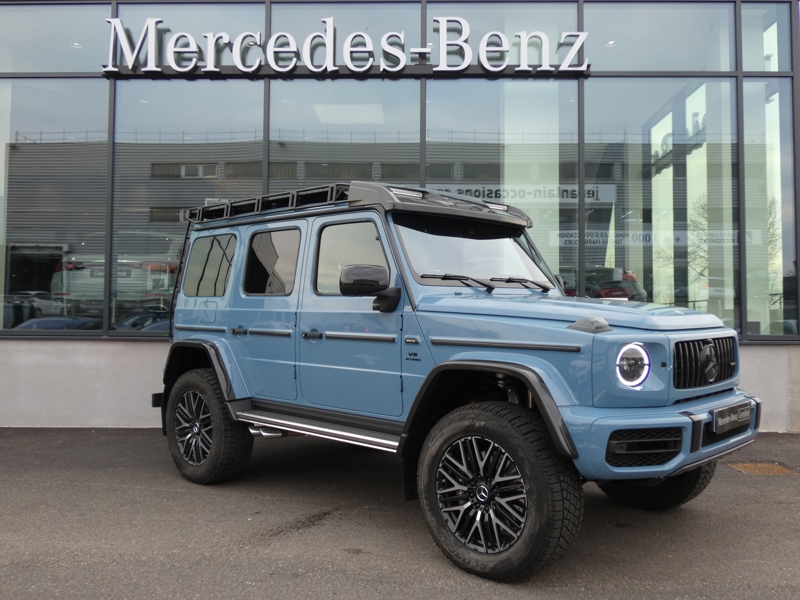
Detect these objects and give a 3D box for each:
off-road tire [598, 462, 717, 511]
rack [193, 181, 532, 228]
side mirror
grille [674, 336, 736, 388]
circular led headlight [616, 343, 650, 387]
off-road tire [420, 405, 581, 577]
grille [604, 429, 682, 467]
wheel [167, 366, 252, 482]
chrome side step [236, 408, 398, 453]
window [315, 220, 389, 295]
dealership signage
[{"bbox_3d":[1.764,1.037,5.146,0.916,0.910,0.350,0,-1,44],"label":"off-road tire"},{"bbox_3d":[-0.433,-0.690,6.044,2.660,0.245,1.560,0,-1,44],"label":"rack"},{"bbox_3d":[-0.214,-0.119,4.442,0.170,0.190,0.270,0,-1,44],"label":"side mirror"},{"bbox_3d":[1.687,0.342,3.982,0.090,0.240,0.880,0,-1,44],"label":"grille"},{"bbox_3d":[1.153,0.324,3.584,0.222,0.222,0.090,0,0,-33],"label":"circular led headlight"},{"bbox_3d":[0.519,1.023,3.859,0.916,0.910,0.350,0,-1,44],"label":"off-road tire"},{"bbox_3d":[1.171,0.716,3.455,0.430,0.185,0.080,0,0,-24],"label":"grille"},{"bbox_3d":[-1.558,1.029,5.868,0.916,0.910,0.350,0,-1,44],"label":"wheel"},{"bbox_3d":[-0.572,0.881,4.867,1.710,0.075,0.190,0,-1,44],"label":"chrome side step"},{"bbox_3d":[-0.326,-0.274,4.809,0.740,0.470,0.050,0,-1,44],"label":"window"},{"bbox_3d":[-0.632,-2.971,8.380,5.673,0.690,0.140,0,-1,1],"label":"dealership signage"}]

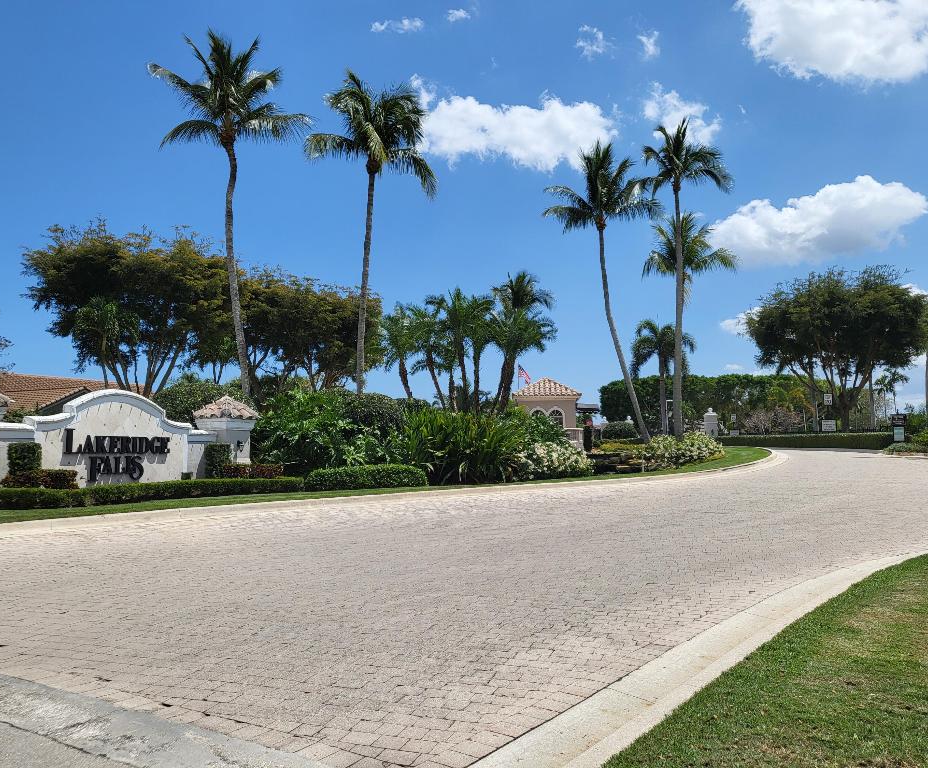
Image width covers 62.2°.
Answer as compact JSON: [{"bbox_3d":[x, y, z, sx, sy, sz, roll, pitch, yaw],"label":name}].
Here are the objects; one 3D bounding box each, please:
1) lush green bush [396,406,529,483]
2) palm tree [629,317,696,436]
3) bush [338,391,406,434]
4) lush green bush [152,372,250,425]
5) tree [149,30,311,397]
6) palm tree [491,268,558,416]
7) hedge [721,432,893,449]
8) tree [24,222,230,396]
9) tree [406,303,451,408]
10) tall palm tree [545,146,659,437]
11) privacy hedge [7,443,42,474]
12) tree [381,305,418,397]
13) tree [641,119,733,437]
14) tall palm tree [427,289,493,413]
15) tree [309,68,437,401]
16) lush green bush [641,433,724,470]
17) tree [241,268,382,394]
[{"bbox_3d":[-0.140,1.932,23.823,4.150,2.346,3.000,-1,-4,0],"label":"lush green bush"},{"bbox_3d":[9.564,0.033,37.057,3.080,6.420,2.900,0,-3,0],"label":"palm tree"},{"bbox_3d":[-3.125,1.380,26.270,2.323,2.320,2.200,-1,-4,0],"label":"bush"},{"bbox_3d":[-8.011,1.161,23.472,2.990,3.030,2.800,0,-3,0],"label":"lush green bush"},{"bbox_3d":[-8.050,-4.835,26.406,5.561,15.126,5.300,-1,-4,0],"label":"tree"},{"bbox_3d":[2.408,-0.900,31.135,2.671,7.318,2.500,-1,-4,0],"label":"palm tree"},{"bbox_3d":[19.323,3.167,43.390,9.700,0.860,1.100,0,-3,-8],"label":"hedge"},{"bbox_3d":[-15.389,-2.088,35.174,9.420,10.740,8.800,0,-3,0],"label":"tree"},{"bbox_3d":[-1.320,-0.261,28.588,1.800,5.592,1.900,-1,-4,0],"label":"tree"},{"bbox_3d":[5.962,-4.124,33.362,5.116,13.196,4.900,-1,-4,0],"label":"tall palm tree"},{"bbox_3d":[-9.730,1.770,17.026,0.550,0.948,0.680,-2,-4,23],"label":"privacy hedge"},{"bbox_3d":[-2.316,-0.043,28.047,1.700,5.750,1.800,0,-3,0],"label":"tree"},{"bbox_3d":[8.610,-3.819,29.763,3.560,13.190,3.400,0,-3,0],"label":"tree"},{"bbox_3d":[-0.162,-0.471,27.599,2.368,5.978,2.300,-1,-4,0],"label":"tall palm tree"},{"bbox_3d":[-3.536,-4.625,29.395,4.967,15.180,4.800,-1,-4,0],"label":"tree"},{"bbox_3d":[7.929,2.423,27.908,3.050,1.320,2.000,0,-3,0],"label":"lush green bush"},{"bbox_3d":[-8.357,-1.401,42.146,7.780,9.960,8.000,0,-3,0],"label":"tree"}]

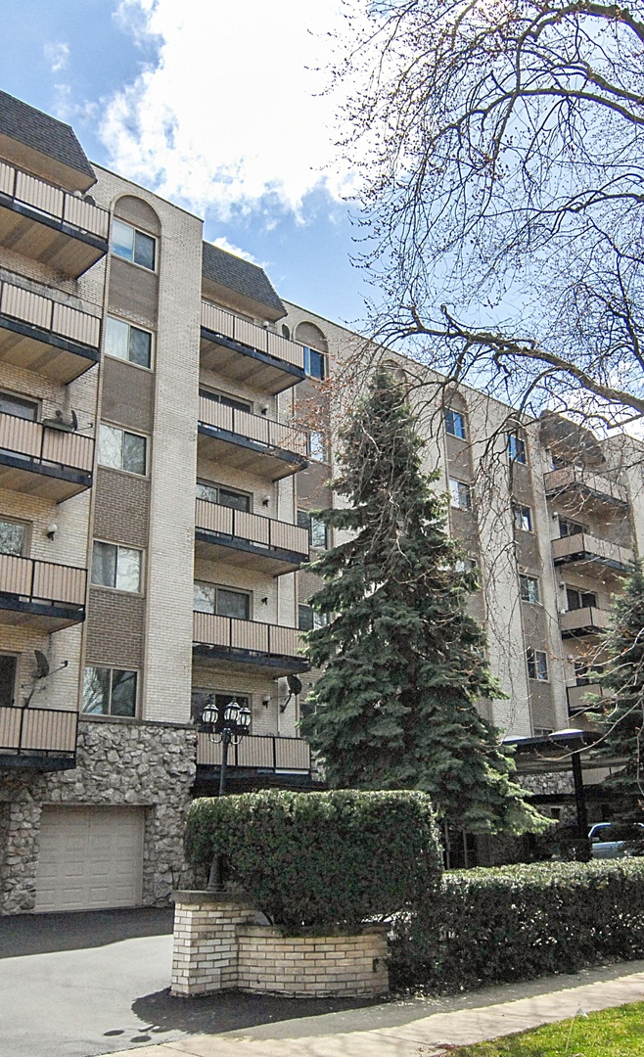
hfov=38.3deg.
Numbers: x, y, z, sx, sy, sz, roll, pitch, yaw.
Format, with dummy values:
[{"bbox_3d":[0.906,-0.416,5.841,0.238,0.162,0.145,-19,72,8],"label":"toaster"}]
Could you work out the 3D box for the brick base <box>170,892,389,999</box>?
[{"bbox_3d":[-0.439,4.091,9.225,2.150,0.960,1.300,-1,-19,-1],"label":"brick base"}]

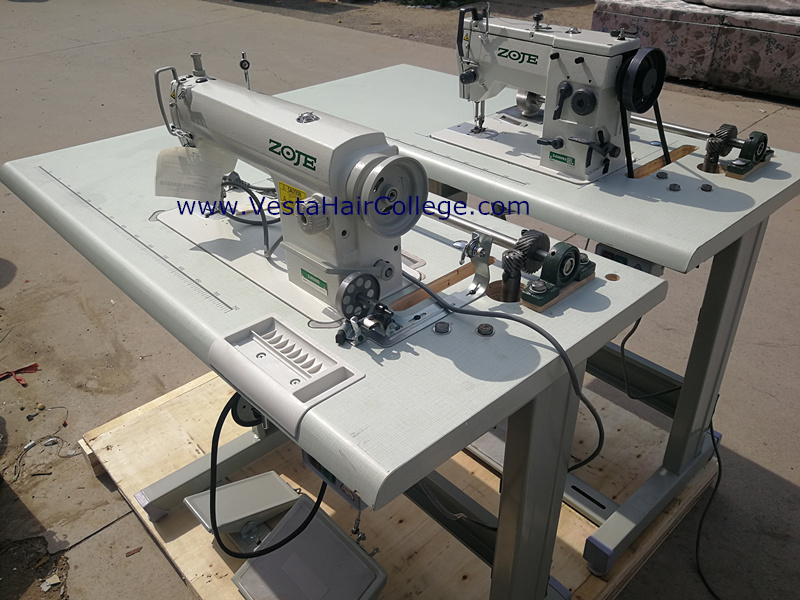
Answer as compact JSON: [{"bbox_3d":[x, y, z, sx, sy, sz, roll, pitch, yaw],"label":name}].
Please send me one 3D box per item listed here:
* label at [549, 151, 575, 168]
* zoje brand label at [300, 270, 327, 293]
[{"bbox_3d":[0.290,-0.251,1.117,0.003,0.017,0.055,-26,40,-34],"label":"label"},{"bbox_3d":[-0.113,-0.023,0.816,0.003,0.017,0.055,-27,40,-35],"label":"zoje brand label"}]

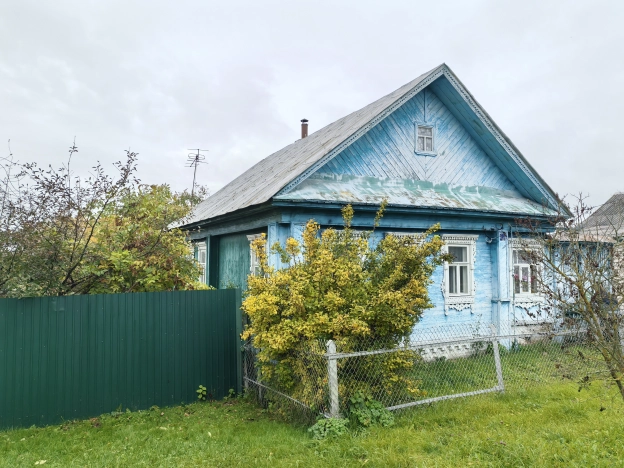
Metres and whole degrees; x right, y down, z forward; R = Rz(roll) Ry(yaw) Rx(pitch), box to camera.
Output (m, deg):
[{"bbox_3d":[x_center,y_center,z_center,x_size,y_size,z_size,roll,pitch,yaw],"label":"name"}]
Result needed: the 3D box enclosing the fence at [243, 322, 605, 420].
[{"bbox_3d":[1.727,1.792,7.766,4.800,1.150,3.000,1,-3,-25],"label":"fence"}]

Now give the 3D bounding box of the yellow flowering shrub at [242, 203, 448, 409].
[{"bbox_3d":[0.496,1.028,7.200,2.800,2.800,2.500,1,-3,-25],"label":"yellow flowering shrub"}]

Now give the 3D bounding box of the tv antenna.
[{"bbox_3d":[-4.844,-2.506,20.500,0.950,2.200,0.800,2,-3,-28],"label":"tv antenna"}]

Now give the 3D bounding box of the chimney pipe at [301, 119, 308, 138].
[{"bbox_3d":[-0.274,-3.804,17.800,0.300,0.900,0.300,1,-3,-25],"label":"chimney pipe"}]

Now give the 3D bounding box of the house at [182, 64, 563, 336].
[{"bbox_3d":[0.633,-0.246,15.816,8.150,6.700,11.200,1,-3,-25],"label":"house"}]

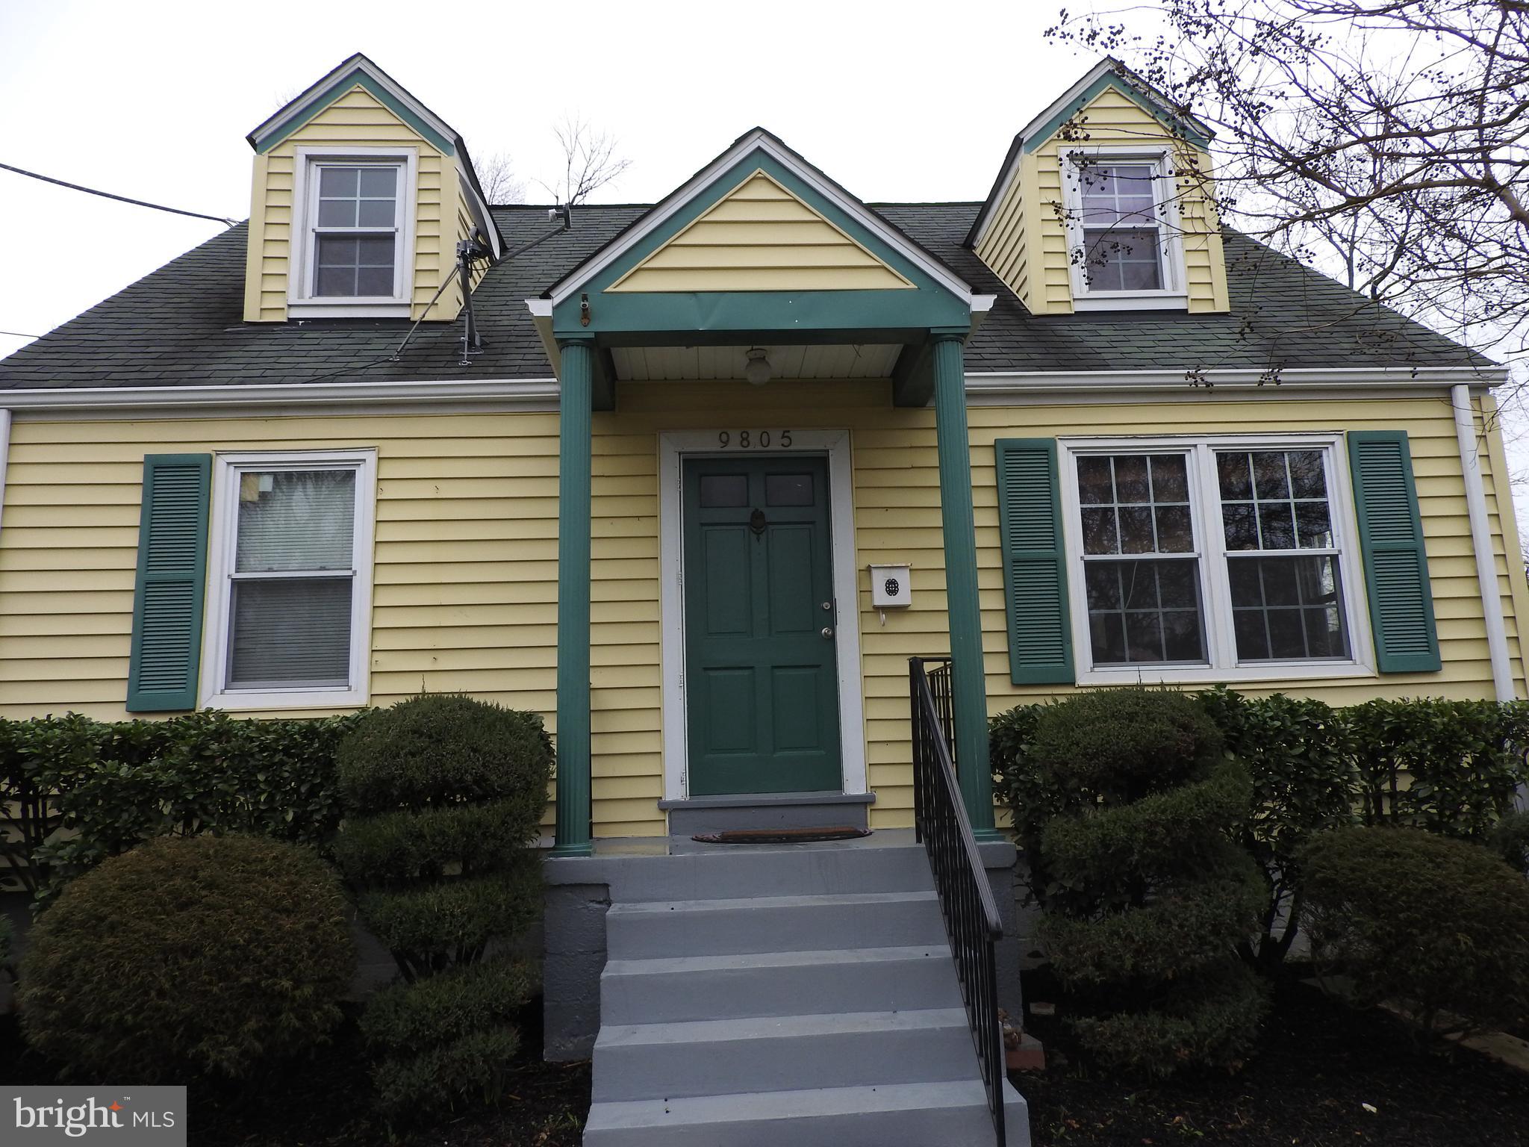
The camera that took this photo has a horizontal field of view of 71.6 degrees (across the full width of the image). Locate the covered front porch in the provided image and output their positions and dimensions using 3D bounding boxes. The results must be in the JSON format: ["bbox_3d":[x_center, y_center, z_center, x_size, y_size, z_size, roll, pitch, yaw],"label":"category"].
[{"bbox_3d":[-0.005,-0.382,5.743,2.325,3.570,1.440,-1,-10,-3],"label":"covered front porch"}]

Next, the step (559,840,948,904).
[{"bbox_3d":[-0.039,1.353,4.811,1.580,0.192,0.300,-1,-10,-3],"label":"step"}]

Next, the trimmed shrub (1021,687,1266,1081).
[{"bbox_3d":[1.641,1.252,4.639,0.900,1.485,0.860,-1,-10,-3],"label":"trimmed shrub"}]

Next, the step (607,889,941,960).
[{"bbox_3d":[0.063,1.478,4.469,1.420,0.180,0.320,-1,-10,-3],"label":"step"}]

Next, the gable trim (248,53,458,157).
[{"bbox_3d":[-2.895,-3.330,7.497,1.495,0.805,0.140,-1,-10,-3],"label":"gable trim"}]

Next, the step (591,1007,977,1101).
[{"bbox_3d":[0.110,1.731,3.836,1.425,0.180,0.280,-1,-10,-3],"label":"step"}]

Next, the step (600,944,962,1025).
[{"bbox_3d":[0.088,1.602,4.138,1.420,0.180,0.290,-1,-10,-3],"label":"step"}]

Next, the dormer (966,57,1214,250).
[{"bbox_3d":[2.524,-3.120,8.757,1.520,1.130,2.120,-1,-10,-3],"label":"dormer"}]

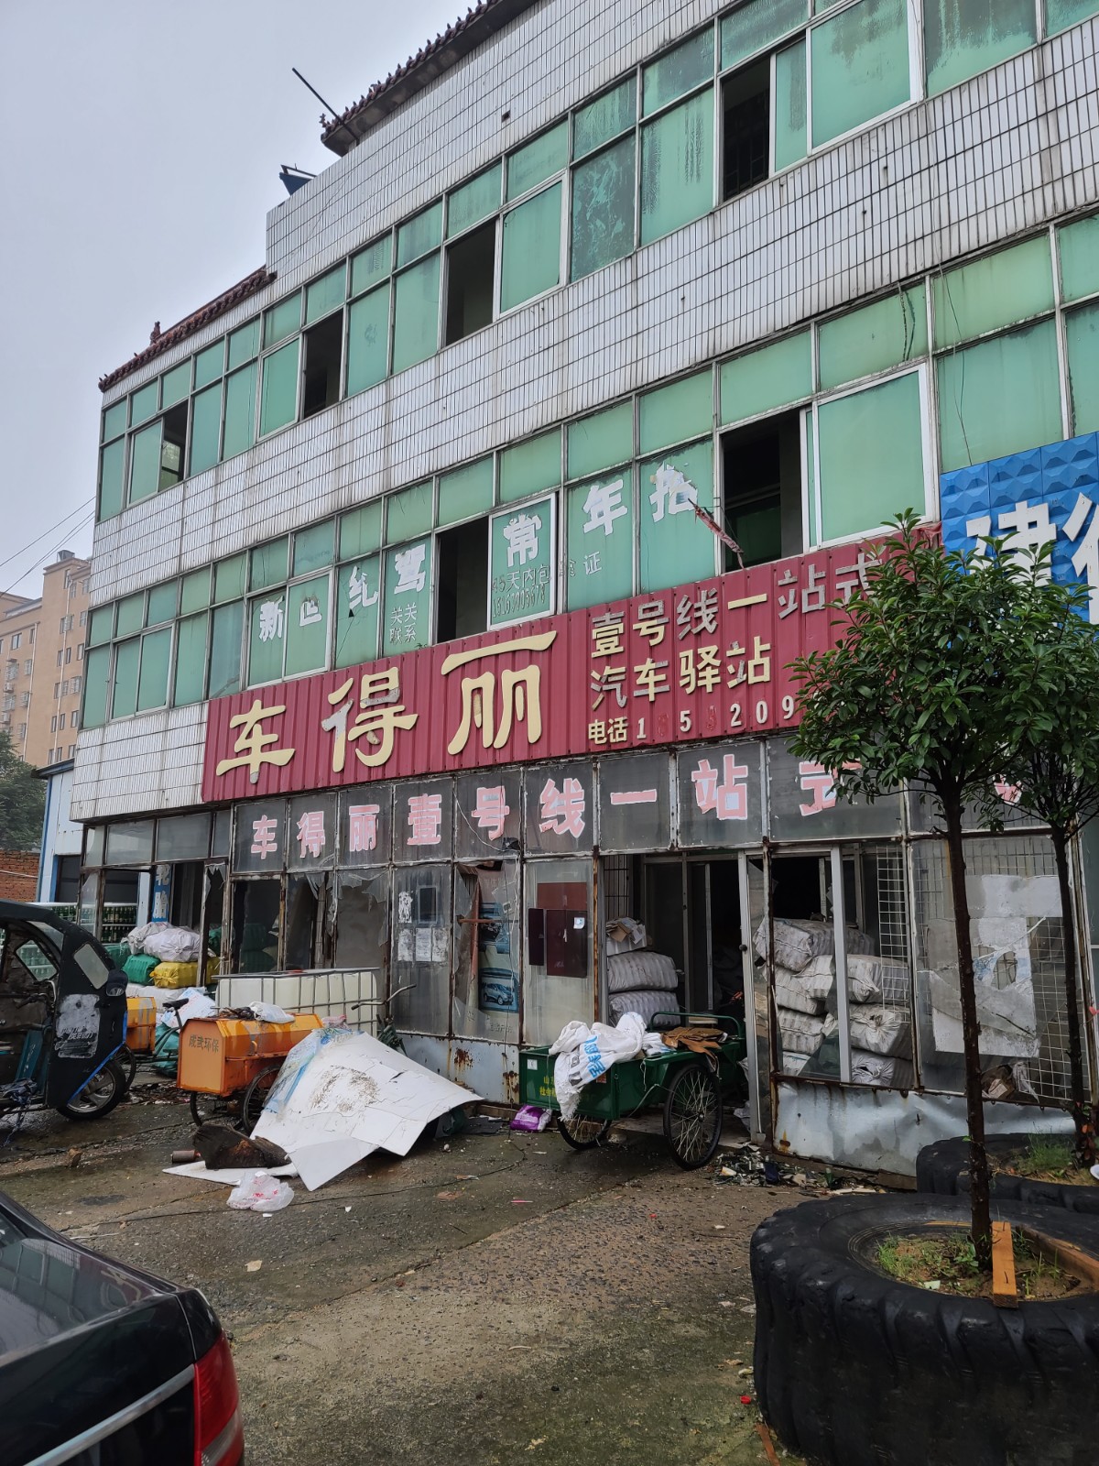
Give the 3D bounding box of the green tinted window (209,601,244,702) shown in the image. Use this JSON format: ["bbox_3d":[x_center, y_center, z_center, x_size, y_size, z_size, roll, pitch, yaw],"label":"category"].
[{"bbox_3d":[-4.111,-1.047,13.421,0.698,1.170,0.080,-8,-13,41],"label":"green tinted window"}]

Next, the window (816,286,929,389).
[{"bbox_3d":[2.238,-2.736,7.350,0.787,0.486,0.060,-8,-13,41],"label":"window"}]

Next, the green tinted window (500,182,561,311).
[{"bbox_3d":[-0.194,-4.838,10.559,0.825,1.038,0.080,-8,-13,41],"label":"green tinted window"}]

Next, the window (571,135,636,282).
[{"bbox_3d":[0.478,-4.570,9.265,0.723,1.091,0.080,-8,-14,41],"label":"window"}]

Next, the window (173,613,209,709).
[{"bbox_3d":[-4.363,-0.879,12.932,0.676,1.072,0.080,-8,-14,41],"label":"window"}]

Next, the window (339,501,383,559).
[{"bbox_3d":[-1.943,-2.093,10.984,0.686,0.465,0.080,-8,-13,41],"label":"window"}]

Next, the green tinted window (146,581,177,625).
[{"bbox_3d":[-4.981,-1.666,13.643,0.747,0.435,0.080,-8,-14,41],"label":"green tinted window"}]

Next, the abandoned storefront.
[{"bbox_3d":[-1.575,1.923,10.261,12.650,2.870,0.600,-8,-13,41],"label":"abandoned storefront"}]

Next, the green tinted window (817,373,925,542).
[{"bbox_3d":[2.196,-1.872,7.251,0.730,1.005,0.080,-8,-13,41],"label":"green tinted window"}]

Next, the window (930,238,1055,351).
[{"bbox_3d":[2.844,-2.829,6.816,0.744,0.520,0.060,-8,-13,41],"label":"window"}]

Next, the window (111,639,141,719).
[{"bbox_3d":[-5.651,-0.736,14.159,0.656,1.022,0.060,-8,-13,41],"label":"window"}]

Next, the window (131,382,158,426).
[{"bbox_3d":[-5.680,-4.629,14.850,0.736,0.499,0.060,-8,-13,41],"label":"window"}]

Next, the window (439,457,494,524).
[{"bbox_3d":[-0.771,-2.264,9.950,0.724,0.462,0.080,-8,-14,41],"label":"window"}]

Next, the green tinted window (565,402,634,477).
[{"bbox_3d":[0.434,-2.444,8.894,0.712,0.477,0.080,-8,-14,41],"label":"green tinted window"}]

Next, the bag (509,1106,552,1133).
[{"bbox_3d":[-0.140,2.950,8.130,0.260,0.160,0.190,-4,-11,25],"label":"bag"}]

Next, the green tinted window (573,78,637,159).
[{"bbox_3d":[0.521,-5.844,10.093,0.779,0.445,0.080,-8,-13,41],"label":"green tinted window"}]

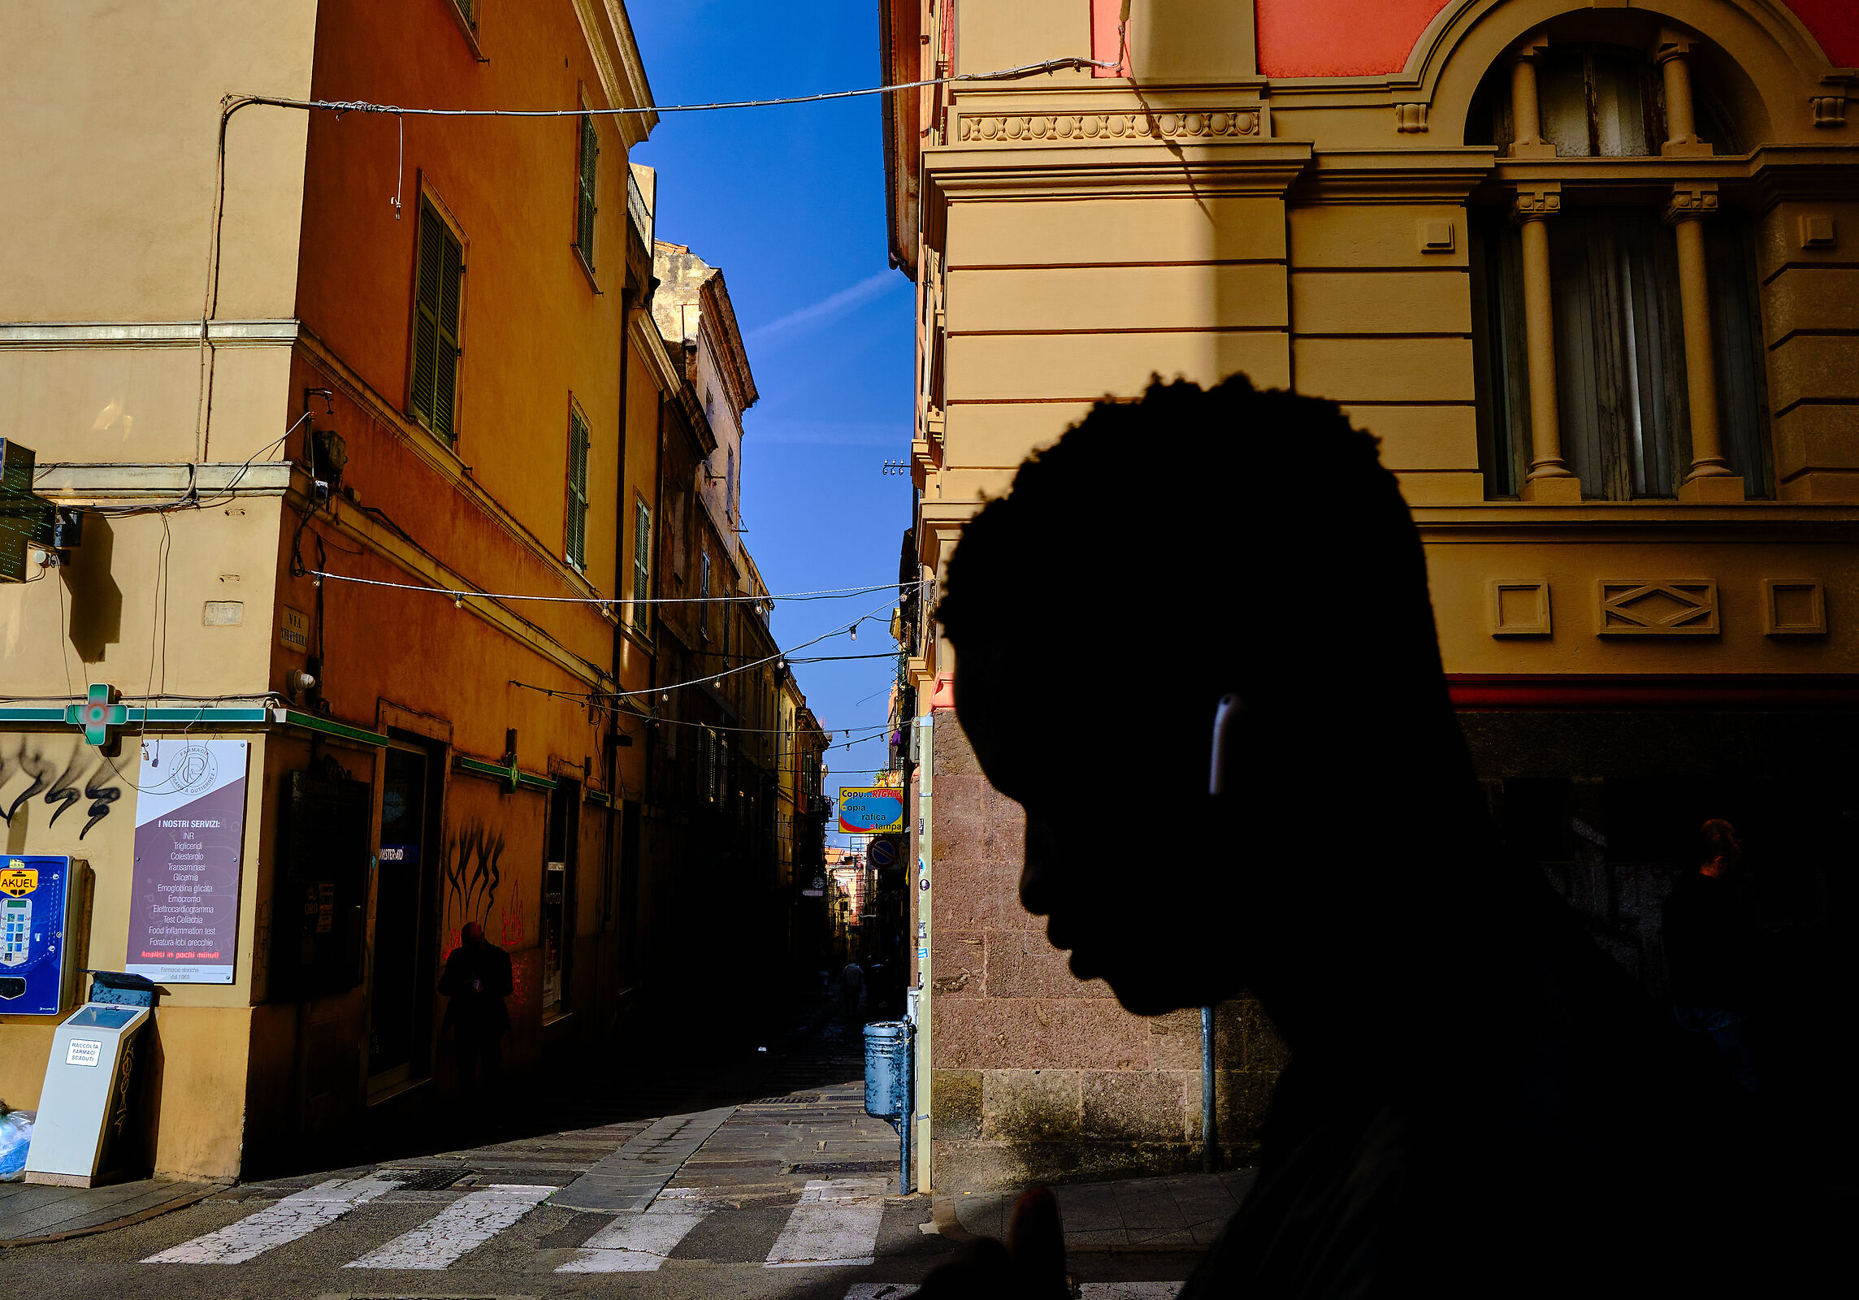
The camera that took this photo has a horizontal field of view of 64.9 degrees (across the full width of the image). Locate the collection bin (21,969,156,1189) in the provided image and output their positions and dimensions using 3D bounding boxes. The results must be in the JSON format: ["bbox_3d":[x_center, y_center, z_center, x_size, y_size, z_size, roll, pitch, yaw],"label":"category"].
[{"bbox_3d":[-5.363,2.728,9.419,0.520,1.300,0.450,-2,-9,17],"label":"collection bin"}]

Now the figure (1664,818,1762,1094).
[{"bbox_3d":[3.778,1.688,6.981,0.360,1.750,0.470,4,-9,-24],"label":"figure"}]

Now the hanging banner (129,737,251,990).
[{"bbox_3d":[-4.883,1.392,9.635,0.720,1.570,0.025,0,-8,2],"label":"hanging banner"}]

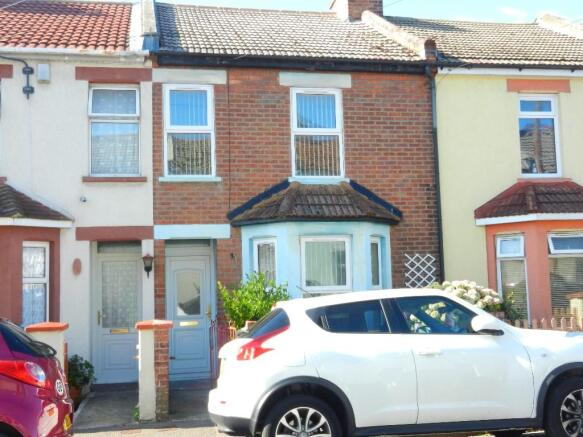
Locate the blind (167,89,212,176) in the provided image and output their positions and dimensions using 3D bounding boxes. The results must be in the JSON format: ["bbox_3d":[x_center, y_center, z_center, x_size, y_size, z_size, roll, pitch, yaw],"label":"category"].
[{"bbox_3d":[-1.668,-1.405,10.454,0.702,1.435,0.080,-1,-5,-11],"label":"blind"}]

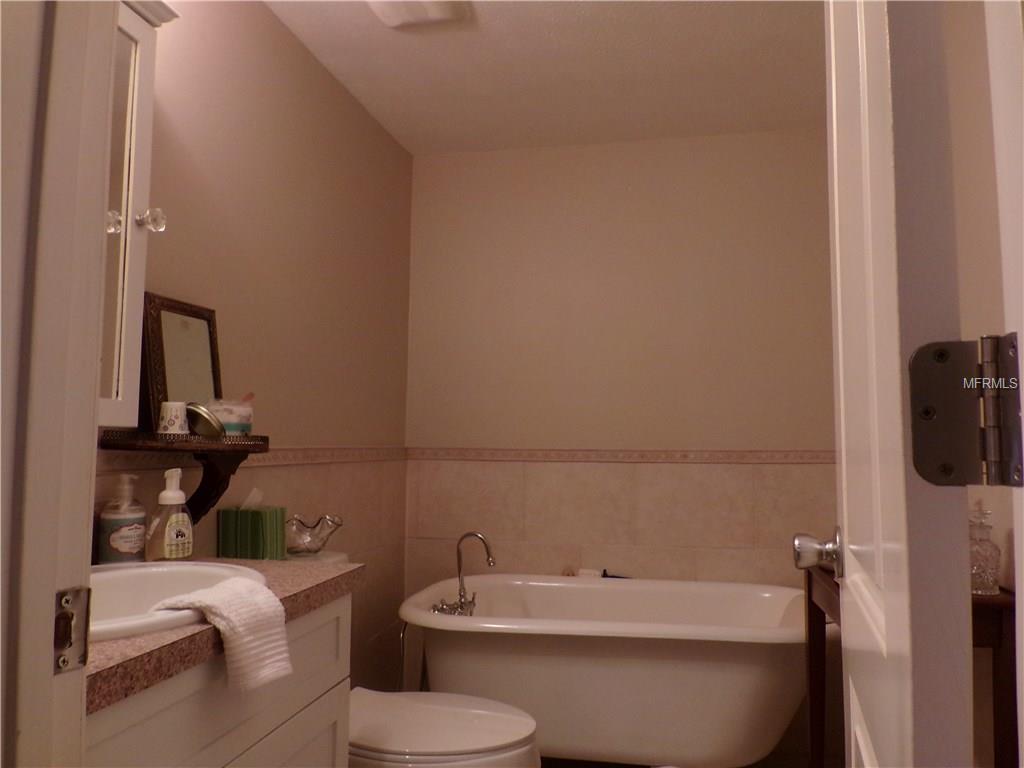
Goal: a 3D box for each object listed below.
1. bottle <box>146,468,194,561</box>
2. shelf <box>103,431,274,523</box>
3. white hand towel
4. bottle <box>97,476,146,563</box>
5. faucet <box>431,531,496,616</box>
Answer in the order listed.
[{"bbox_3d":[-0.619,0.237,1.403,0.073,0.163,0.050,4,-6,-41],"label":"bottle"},{"bbox_3d":[-0.716,0.202,1.494,0.170,0.208,0.660,0,-5,11],"label":"shelf"},{"bbox_3d":[-0.363,0.310,0.975,0.145,0.134,0.180,0,-5,11],"label":"white hand towel"},{"bbox_3d":[-0.688,0.237,1.367,0.071,0.158,0.064,4,-6,-39],"label":"bottle"},{"bbox_3d":[-0.144,0.574,2.328,0.180,0.250,0.180,-1,-5,16],"label":"faucet"}]

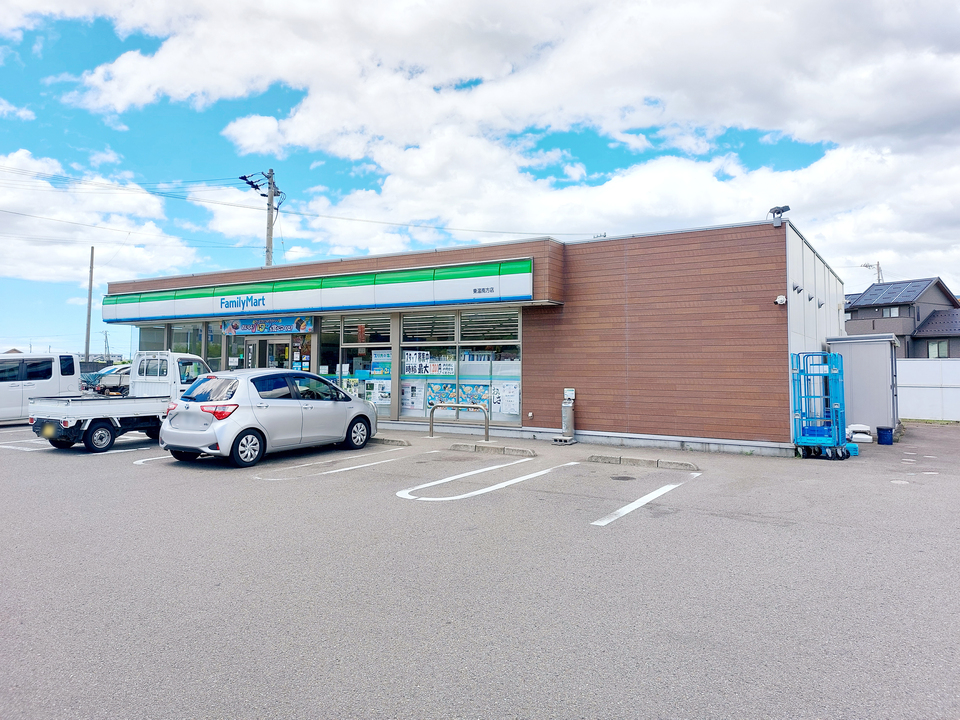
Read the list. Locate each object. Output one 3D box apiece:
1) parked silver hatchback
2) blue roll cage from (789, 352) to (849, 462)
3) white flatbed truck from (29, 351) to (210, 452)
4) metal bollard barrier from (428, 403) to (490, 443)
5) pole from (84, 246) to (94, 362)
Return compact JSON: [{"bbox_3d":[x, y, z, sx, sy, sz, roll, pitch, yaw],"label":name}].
[{"bbox_3d":[-3.610,0.940,12.080,1.695,1.500,3.945,0,0,33],"label":"parked silver hatchback"},{"bbox_3d":[5.700,0.745,11.180,0.700,1.720,0.820,0,0,32],"label":"blue roll cage"},{"bbox_3d":[-6.870,0.770,13.450,1.475,1.870,3.395,0,0,32],"label":"white flatbed truck"},{"bbox_3d":[-0.450,1.330,14.320,1.530,0.760,0.075,0,0,33],"label":"metal bollard barrier"},{"bbox_3d":[-26.400,-2.980,45.000,0.290,9.400,0.290,3,0,32],"label":"pole"}]

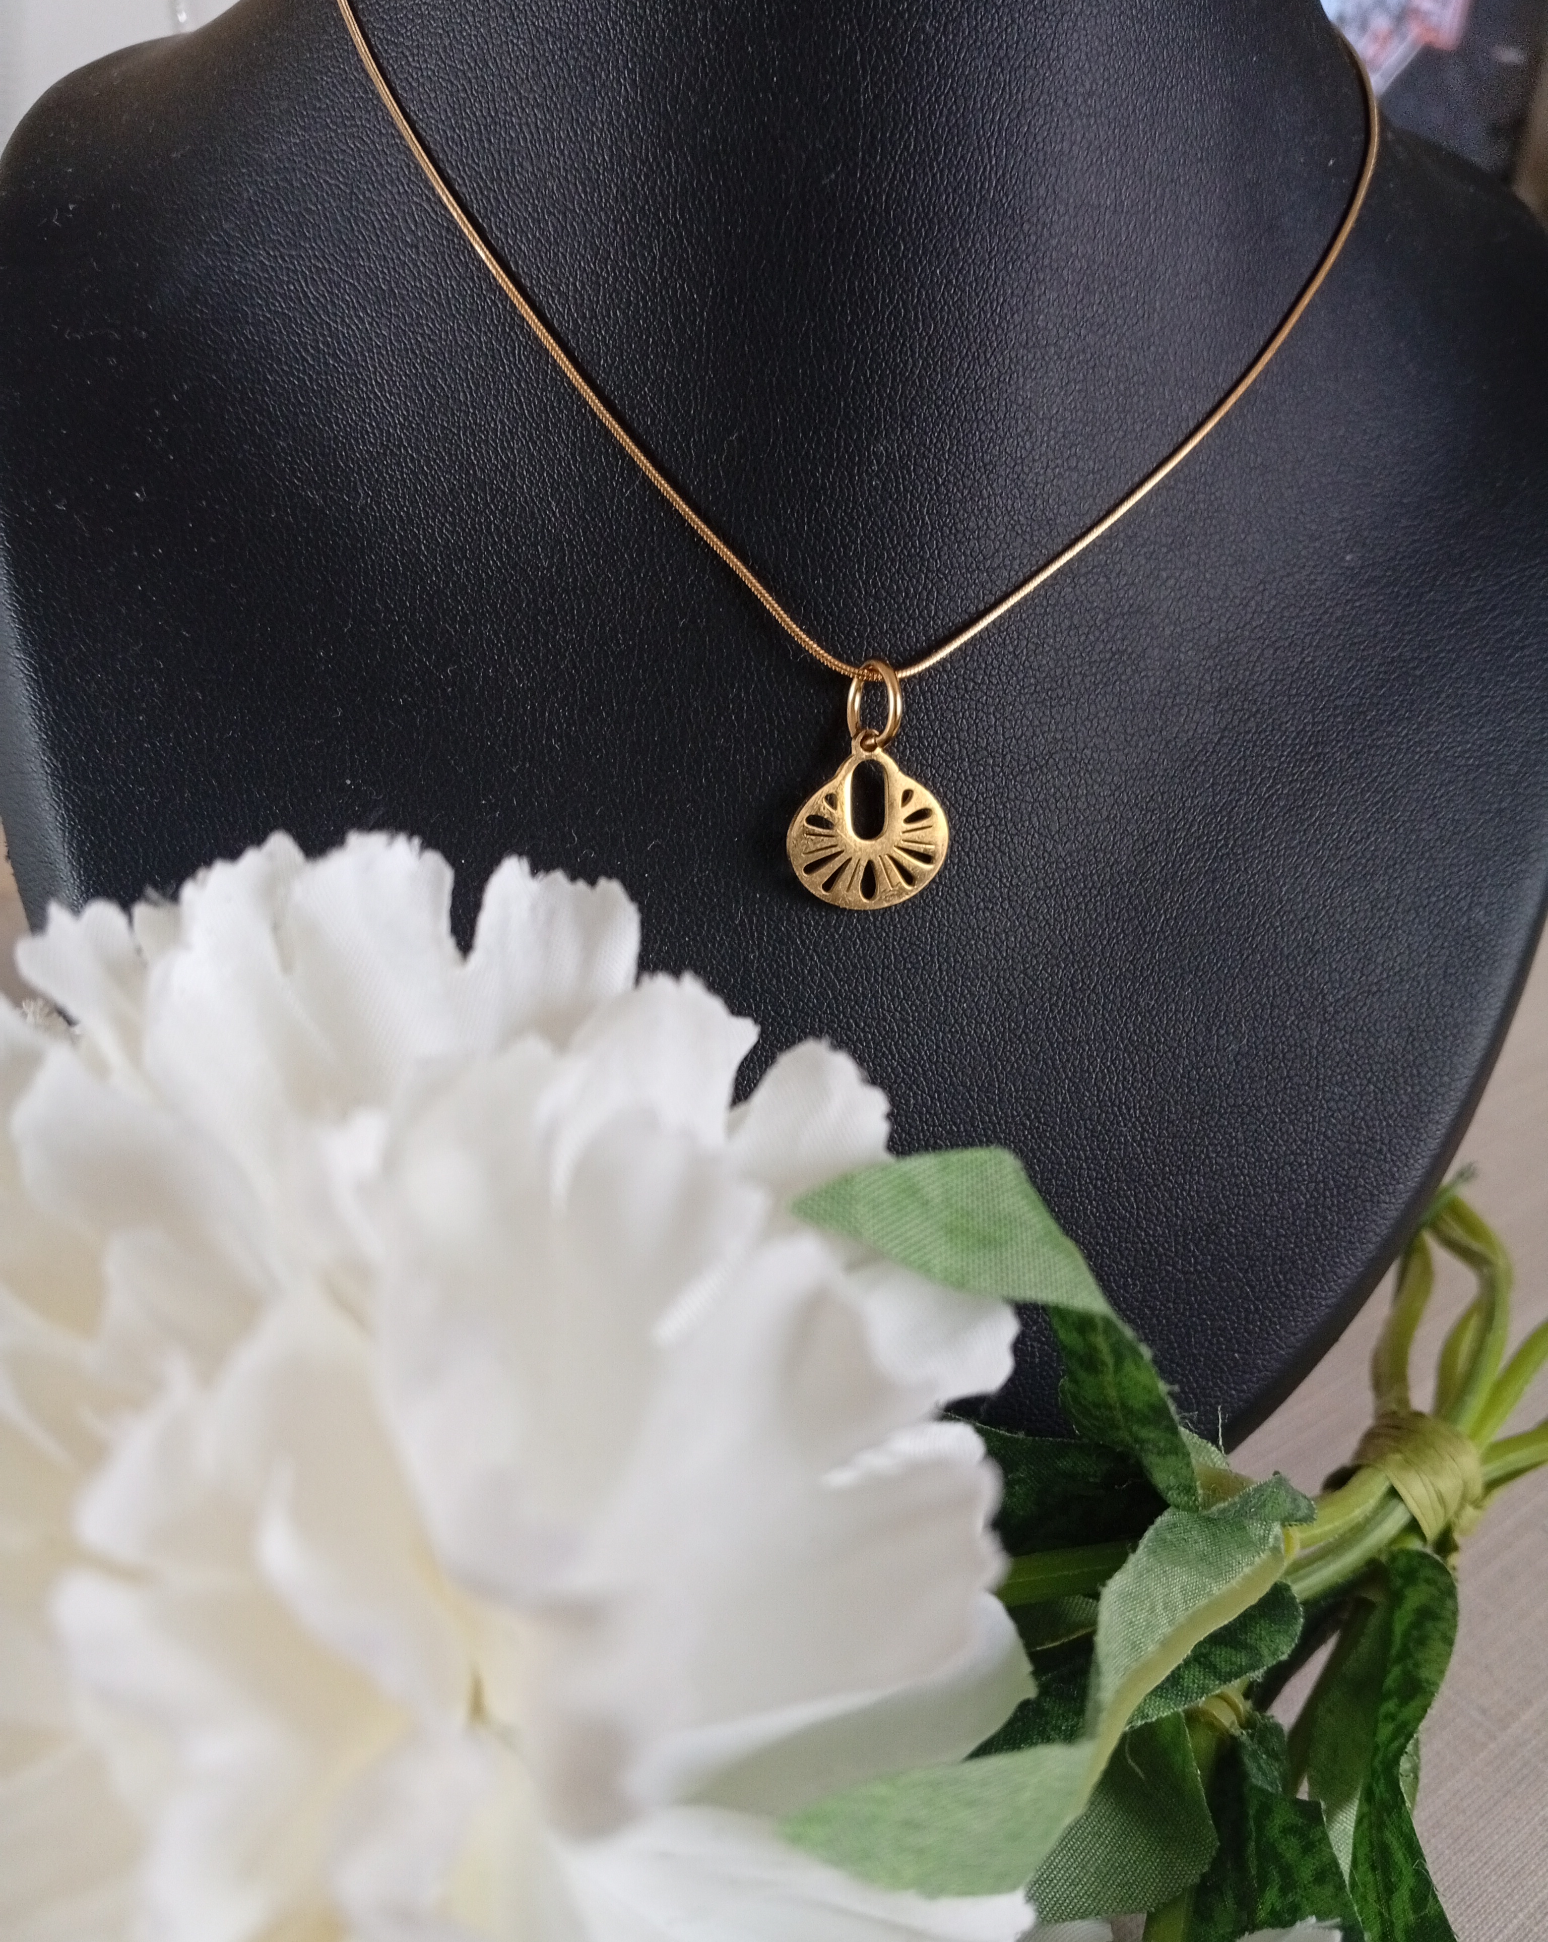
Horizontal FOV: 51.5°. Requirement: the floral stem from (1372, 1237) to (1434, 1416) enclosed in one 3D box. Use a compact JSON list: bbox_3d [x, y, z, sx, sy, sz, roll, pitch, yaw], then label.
[{"bbox_3d":[0.093,0.052,0.238,0.006,0.006,0.029,27,58,0],"label":"floral stem"}]

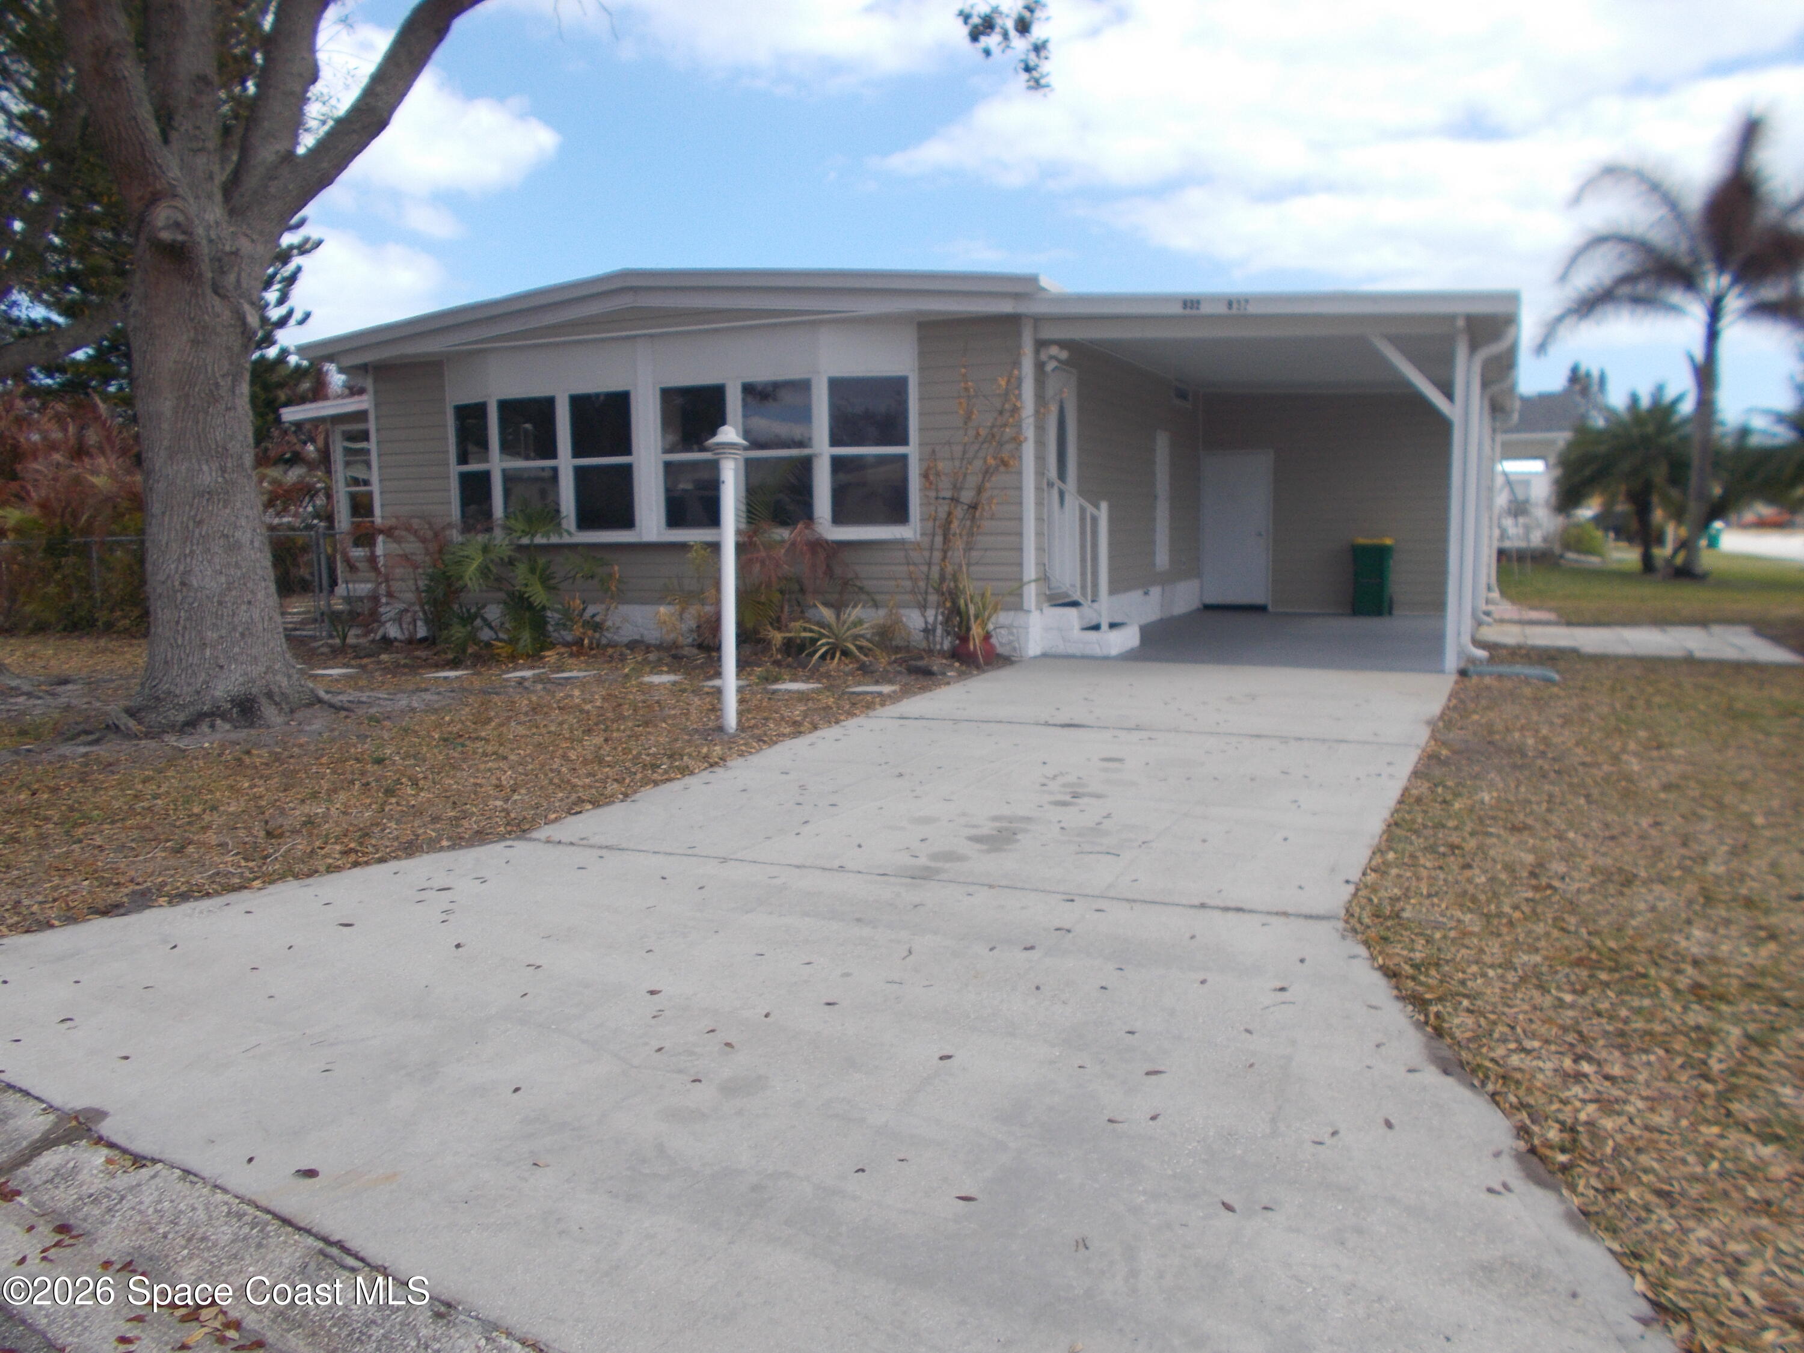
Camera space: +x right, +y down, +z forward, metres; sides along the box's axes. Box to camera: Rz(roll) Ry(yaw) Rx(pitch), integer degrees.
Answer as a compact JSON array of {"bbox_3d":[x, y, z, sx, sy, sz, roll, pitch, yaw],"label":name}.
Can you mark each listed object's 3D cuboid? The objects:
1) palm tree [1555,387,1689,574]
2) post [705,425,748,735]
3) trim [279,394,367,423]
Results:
[{"bbox_3d":[14.613,-3.953,27.414,2.750,3.700,2.750,2,7,24],"label":"palm tree"},{"bbox_3d":[-1.026,-0.555,7.957,0.290,1.830,0.290,-1,6,0],"label":"post"},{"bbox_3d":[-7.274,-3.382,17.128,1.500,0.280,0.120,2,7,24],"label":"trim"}]

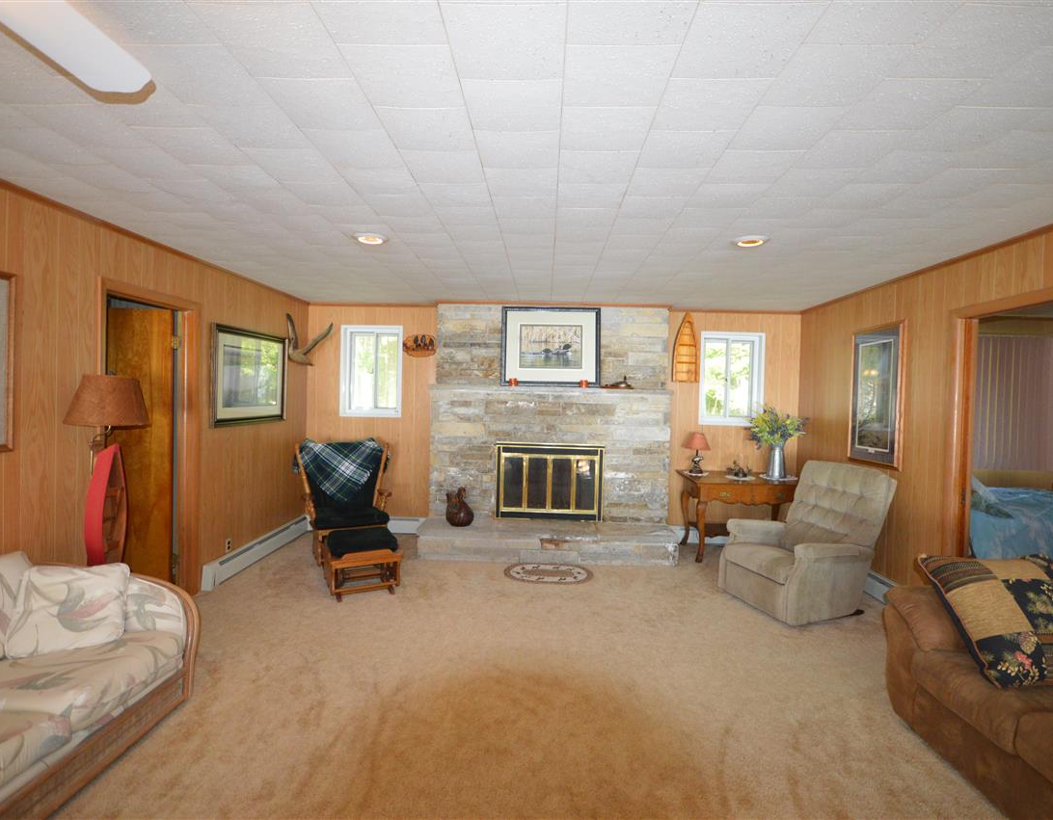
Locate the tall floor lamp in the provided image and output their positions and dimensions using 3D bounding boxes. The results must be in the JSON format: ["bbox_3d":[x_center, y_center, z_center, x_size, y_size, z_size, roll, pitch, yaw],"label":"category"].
[{"bbox_3d":[-2.210,0.577,2.680,0.370,1.545,0.370,1,1,2],"label":"tall floor lamp"}]

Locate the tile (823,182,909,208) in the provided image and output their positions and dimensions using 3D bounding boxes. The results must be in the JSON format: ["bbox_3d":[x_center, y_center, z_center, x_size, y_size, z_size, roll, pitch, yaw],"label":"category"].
[{"bbox_3d":[1.579,-1.002,2.414,0.310,0.016,0.303,1,1,2],"label":"tile"}]

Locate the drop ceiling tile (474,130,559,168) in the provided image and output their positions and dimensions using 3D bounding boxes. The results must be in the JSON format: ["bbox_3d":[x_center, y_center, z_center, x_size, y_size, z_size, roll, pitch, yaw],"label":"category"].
[{"bbox_3d":[-0.029,-1.009,1.989,0.312,0.020,0.302,1,1,2],"label":"drop ceiling tile"}]

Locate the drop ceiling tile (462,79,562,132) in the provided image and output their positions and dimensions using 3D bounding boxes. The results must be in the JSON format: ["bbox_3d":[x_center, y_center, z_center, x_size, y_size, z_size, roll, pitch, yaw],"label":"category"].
[{"bbox_3d":[-0.041,-1.023,1.725,0.310,0.016,0.303,1,1,2],"label":"drop ceiling tile"}]

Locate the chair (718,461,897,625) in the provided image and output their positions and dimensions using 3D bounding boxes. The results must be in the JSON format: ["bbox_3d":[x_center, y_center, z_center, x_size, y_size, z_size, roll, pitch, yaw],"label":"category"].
[{"bbox_3d":[2.072,0.930,3.860,0.960,0.970,0.770,1,1,-19],"label":"chair"}]

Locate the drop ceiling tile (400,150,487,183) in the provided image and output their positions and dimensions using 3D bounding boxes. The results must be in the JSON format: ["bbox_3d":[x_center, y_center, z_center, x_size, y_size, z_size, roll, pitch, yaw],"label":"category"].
[{"bbox_3d":[-0.339,-1.027,2.158,0.310,0.018,0.300,1,1,2],"label":"drop ceiling tile"}]

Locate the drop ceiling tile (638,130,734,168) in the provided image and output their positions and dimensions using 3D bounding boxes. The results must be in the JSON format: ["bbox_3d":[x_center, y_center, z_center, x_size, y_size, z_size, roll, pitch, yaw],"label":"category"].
[{"bbox_3d":[0.603,-1.003,1.974,0.310,0.018,0.300,1,1,2],"label":"drop ceiling tile"}]

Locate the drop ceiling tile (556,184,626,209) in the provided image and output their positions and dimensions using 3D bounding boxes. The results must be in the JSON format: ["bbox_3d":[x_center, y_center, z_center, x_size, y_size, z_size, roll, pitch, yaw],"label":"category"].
[{"bbox_3d":[0.304,-1.017,2.429,0.310,0.018,0.300,1,1,2],"label":"drop ceiling tile"}]

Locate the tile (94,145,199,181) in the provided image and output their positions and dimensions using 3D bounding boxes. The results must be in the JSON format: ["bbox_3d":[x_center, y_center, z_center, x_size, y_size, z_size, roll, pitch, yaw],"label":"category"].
[{"bbox_3d":[-1.592,-1.046,2.197,0.312,0.020,0.302,1,1,2],"label":"tile"}]

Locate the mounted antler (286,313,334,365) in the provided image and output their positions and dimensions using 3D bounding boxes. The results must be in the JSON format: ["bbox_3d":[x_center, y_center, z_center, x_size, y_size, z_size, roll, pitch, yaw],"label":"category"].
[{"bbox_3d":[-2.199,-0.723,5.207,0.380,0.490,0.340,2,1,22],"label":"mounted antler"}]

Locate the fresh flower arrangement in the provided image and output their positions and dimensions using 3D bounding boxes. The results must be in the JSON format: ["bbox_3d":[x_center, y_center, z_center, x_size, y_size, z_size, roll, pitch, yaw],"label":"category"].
[{"bbox_3d":[2.372,0.153,4.915,0.510,0.400,0.440,1,1,2],"label":"fresh flower arrangement"}]

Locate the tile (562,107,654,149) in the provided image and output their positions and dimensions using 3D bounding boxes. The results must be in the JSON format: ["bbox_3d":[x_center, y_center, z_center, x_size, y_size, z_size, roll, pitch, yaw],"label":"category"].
[{"bbox_3d":[0.281,-1.007,1.838,0.310,0.018,0.300,1,1,2],"label":"tile"}]

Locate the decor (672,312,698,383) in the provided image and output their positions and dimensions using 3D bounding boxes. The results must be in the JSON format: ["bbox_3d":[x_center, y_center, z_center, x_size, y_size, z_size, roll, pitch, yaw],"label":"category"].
[{"bbox_3d":[1.663,-0.647,5.331,0.225,0.715,0.110,1,1,2],"label":"decor"}]

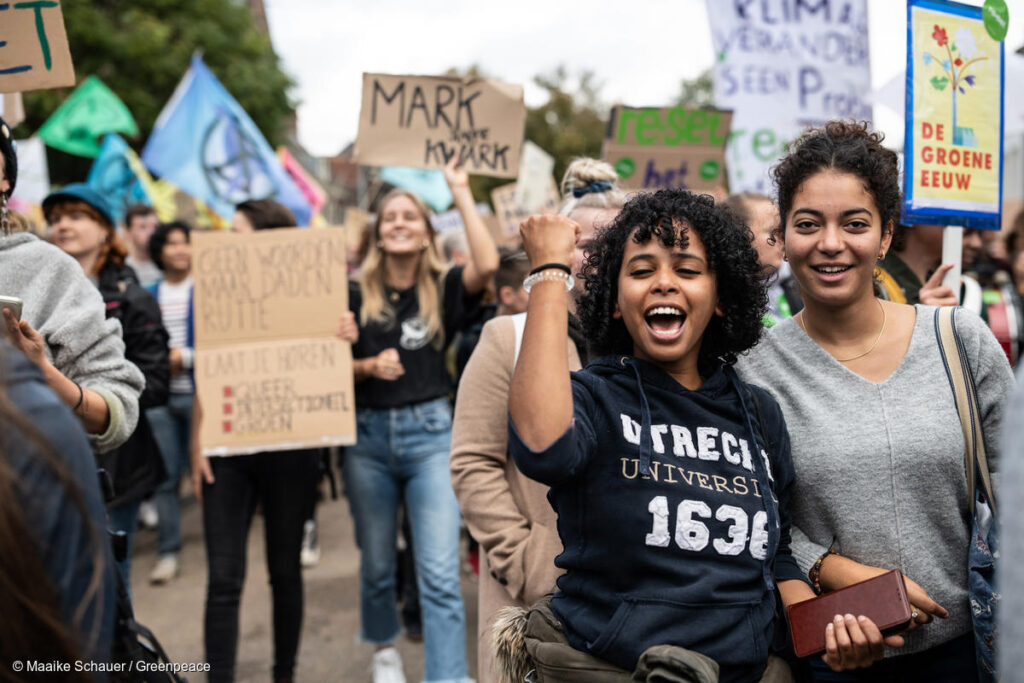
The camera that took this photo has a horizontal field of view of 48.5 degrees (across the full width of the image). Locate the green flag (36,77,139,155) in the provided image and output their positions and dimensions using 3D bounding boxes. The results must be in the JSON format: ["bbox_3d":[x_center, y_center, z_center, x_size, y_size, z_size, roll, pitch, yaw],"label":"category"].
[{"bbox_3d":[-3.275,-1.740,8.800,0.780,0.630,0.200,0,3,-6],"label":"green flag"}]

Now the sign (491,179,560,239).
[{"bbox_3d":[0.098,-0.854,7.200,0.400,0.360,0.030,-14,0,0],"label":"sign"}]

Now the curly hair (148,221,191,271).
[{"bbox_3d":[-1.603,-0.449,5.350,0.220,0.240,0.230,-2,4,-27],"label":"curly hair"}]

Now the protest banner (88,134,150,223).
[{"bbox_3d":[-2.829,-1.175,8.200,0.500,0.650,0.150,0,3,-9],"label":"protest banner"}]

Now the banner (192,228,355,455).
[{"bbox_3d":[-0.743,-0.003,3.550,0.480,0.690,0.025,-3,0,-13],"label":"banner"}]

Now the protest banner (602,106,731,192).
[{"bbox_3d":[0.711,-0.873,5.200,0.580,0.410,0.025,4,0,5],"label":"protest banner"}]

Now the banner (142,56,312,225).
[{"bbox_3d":[-1.800,-1.266,7.200,1.100,1.080,0.250,0,3,-9],"label":"banner"}]

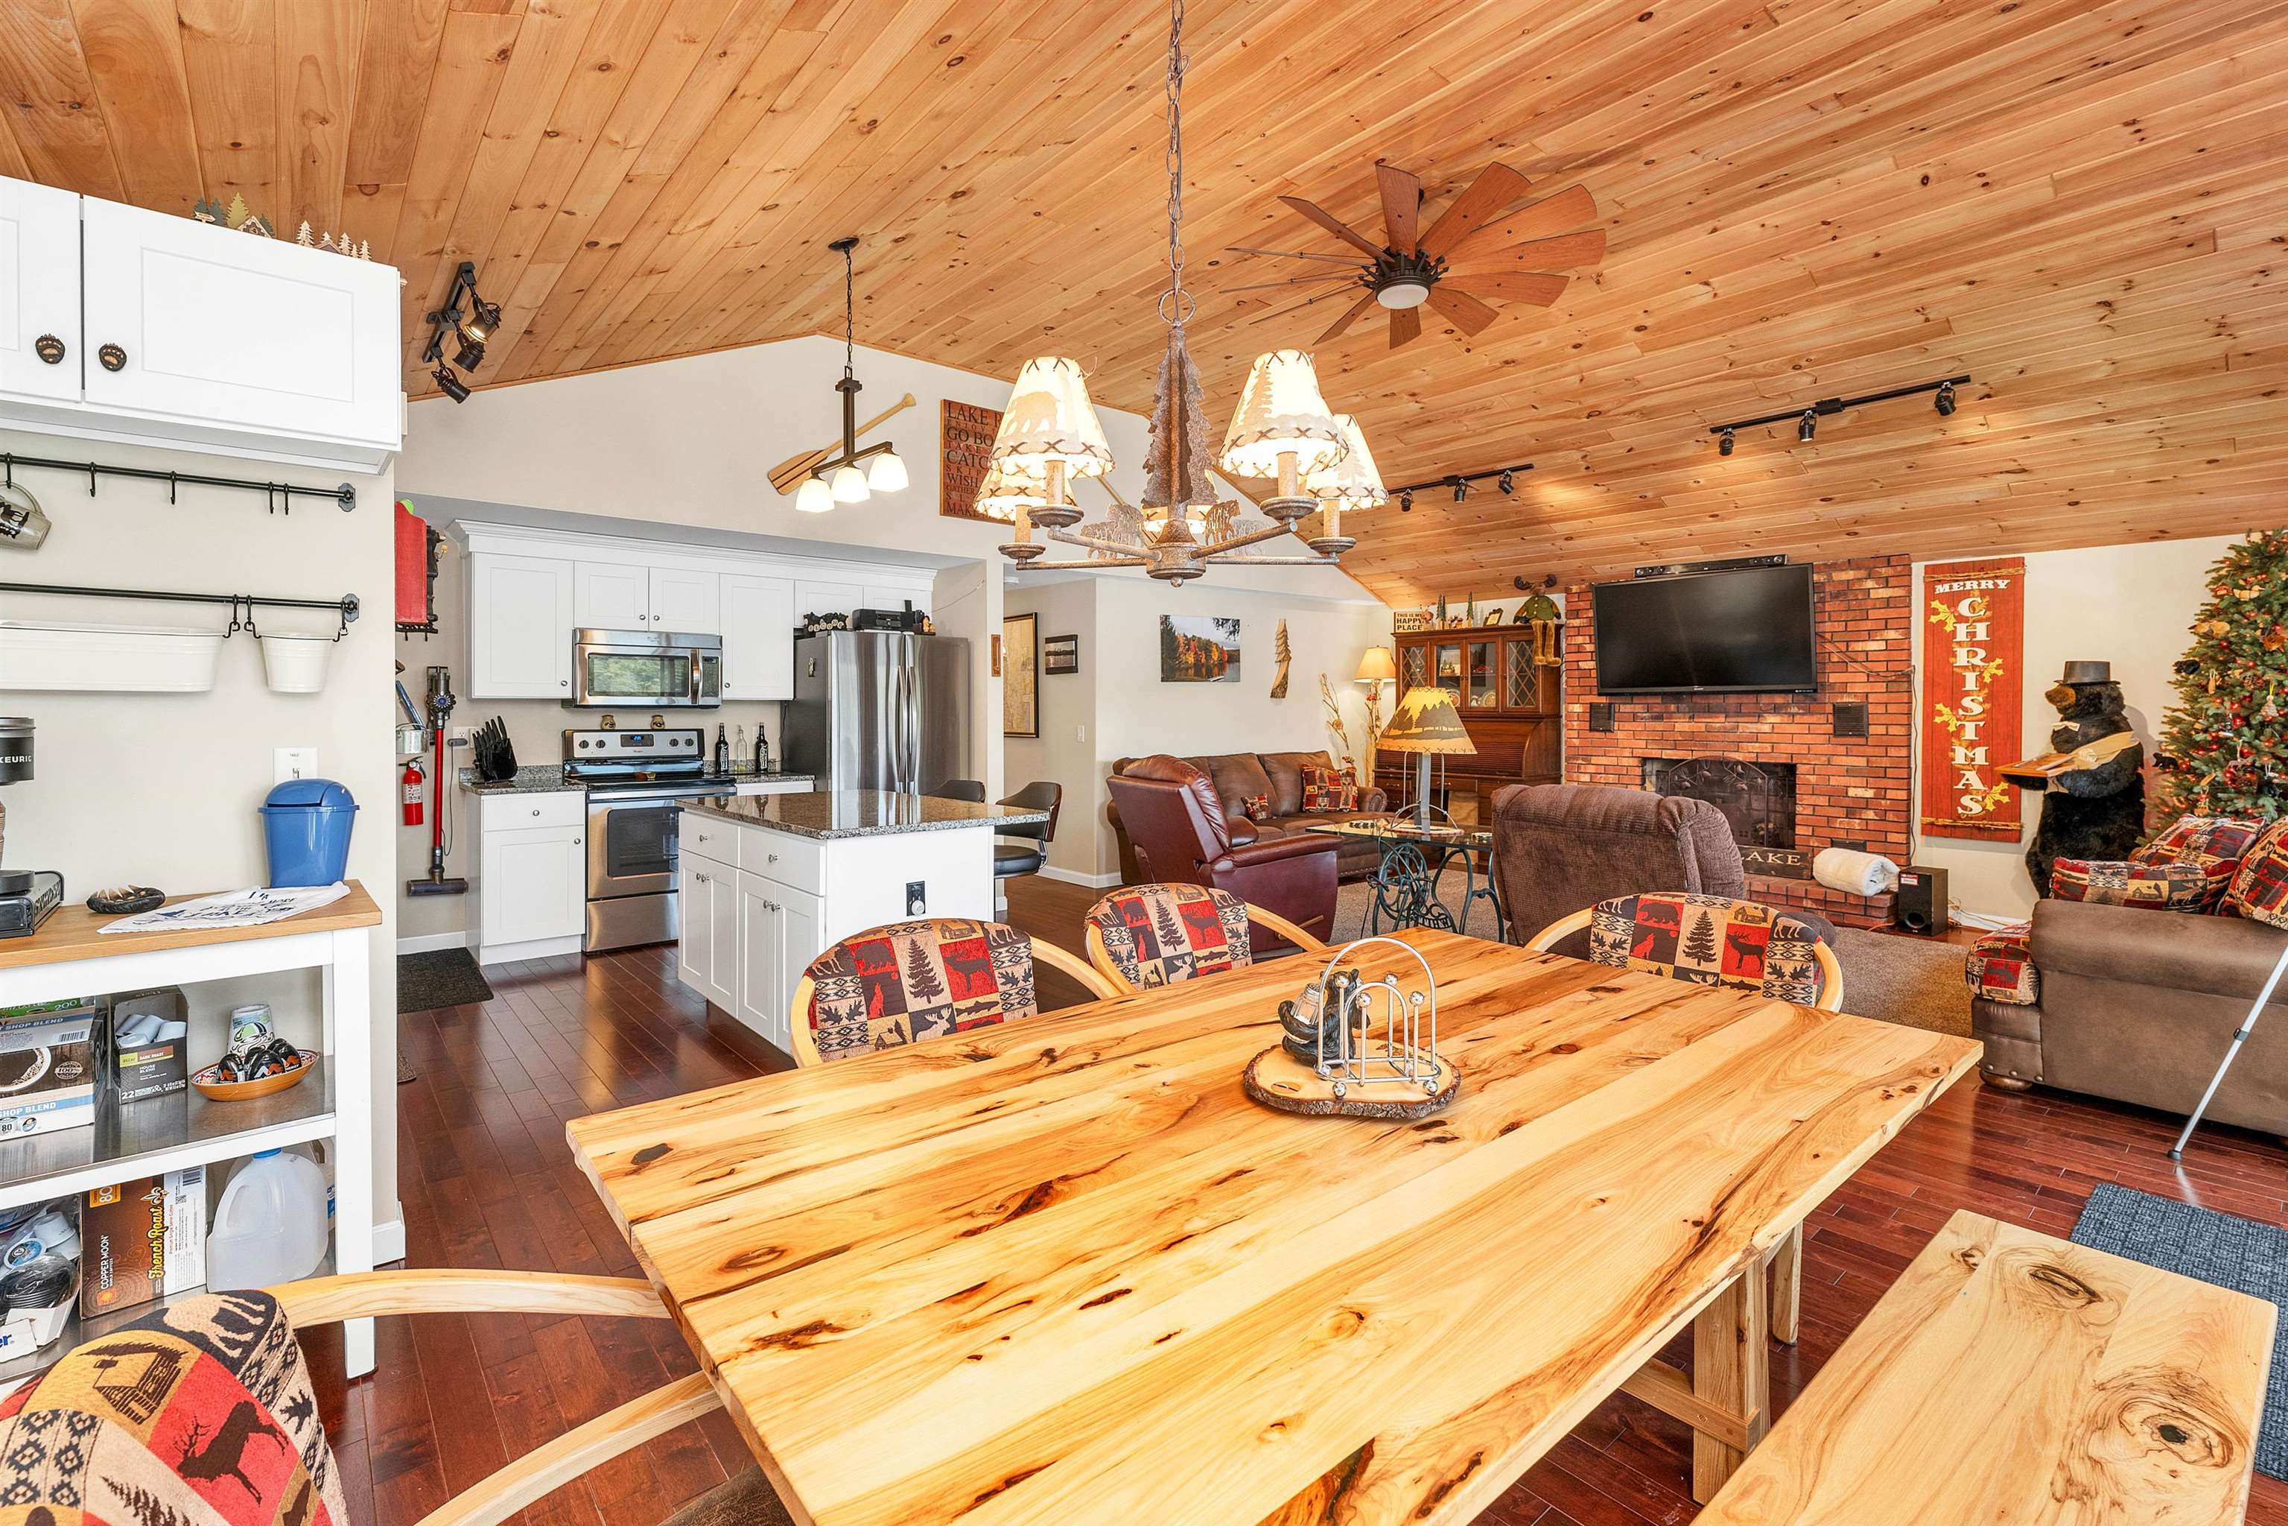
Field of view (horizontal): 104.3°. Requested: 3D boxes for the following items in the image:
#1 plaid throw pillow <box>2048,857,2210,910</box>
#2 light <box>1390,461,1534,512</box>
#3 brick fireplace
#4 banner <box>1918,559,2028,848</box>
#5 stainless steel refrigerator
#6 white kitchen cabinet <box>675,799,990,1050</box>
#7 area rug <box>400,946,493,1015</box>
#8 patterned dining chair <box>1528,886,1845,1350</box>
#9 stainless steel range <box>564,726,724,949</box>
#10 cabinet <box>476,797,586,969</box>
[{"bbox_3d":[3.541,0.511,3.174,0.220,0.340,0.420,-3,4,-43],"label":"plaid throw pillow"},{"bbox_3d":[2.165,-1.887,6.248,0.121,0.182,1.111,-3,4,-42],"label":"light"},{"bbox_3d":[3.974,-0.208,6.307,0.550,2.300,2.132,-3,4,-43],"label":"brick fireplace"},{"bbox_3d":[5.106,-0.389,5.487,0.040,1.705,0.460,-3,4,-43],"label":"banner"},{"bbox_3d":[-1.791,0.067,6.047,0.951,1.780,0.830,-3,4,-39],"label":"stainless steel refrigerator"},{"bbox_3d":[-1.248,0.646,3.470,0.606,0.885,1.424,-3,4,-42],"label":"white kitchen cabinet"},{"bbox_3d":[-3.631,1.048,4.235,0.757,0.015,1.212,-3,4,-42],"label":"area rug"},{"bbox_3d":[1.302,0.740,2.222,0.660,0.870,0.600,-3,4,-42],"label":"patterned dining chair"},{"bbox_3d":[-2.902,0.409,5.223,0.760,1.180,0.680,-3,4,-42],"label":"stainless steel range"},{"bbox_3d":[-3.415,0.583,4.946,0.482,0.875,0.600,-3,4,-39],"label":"cabinet"}]

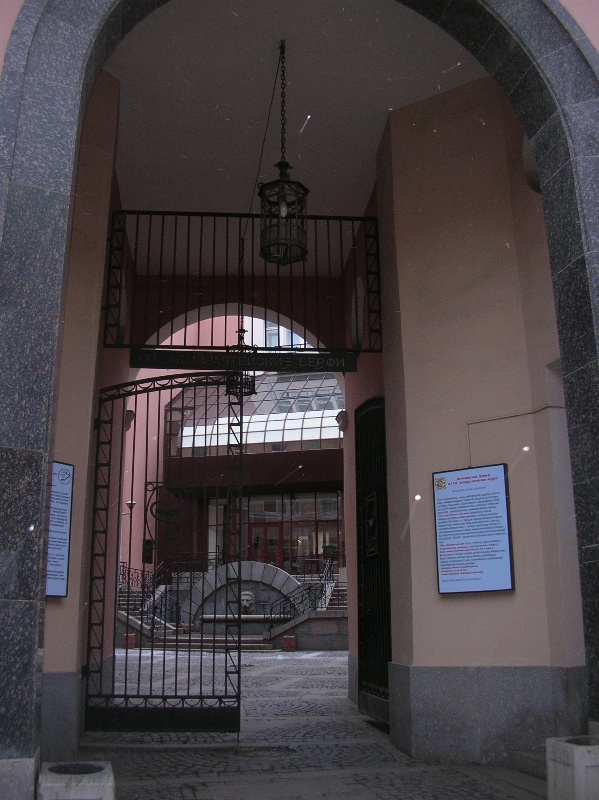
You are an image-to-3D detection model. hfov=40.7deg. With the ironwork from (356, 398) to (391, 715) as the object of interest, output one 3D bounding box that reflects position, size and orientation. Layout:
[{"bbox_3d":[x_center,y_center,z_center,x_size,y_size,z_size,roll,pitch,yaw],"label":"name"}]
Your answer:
[{"bbox_3d":[0.973,2.044,11.151,0.090,4.402,1.867,1,-16,-5],"label":"ironwork"}]

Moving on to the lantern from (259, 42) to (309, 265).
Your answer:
[{"bbox_3d":[-0.178,-2.758,8.841,0.534,2.778,0.534,1,-16,-5],"label":"lantern"}]

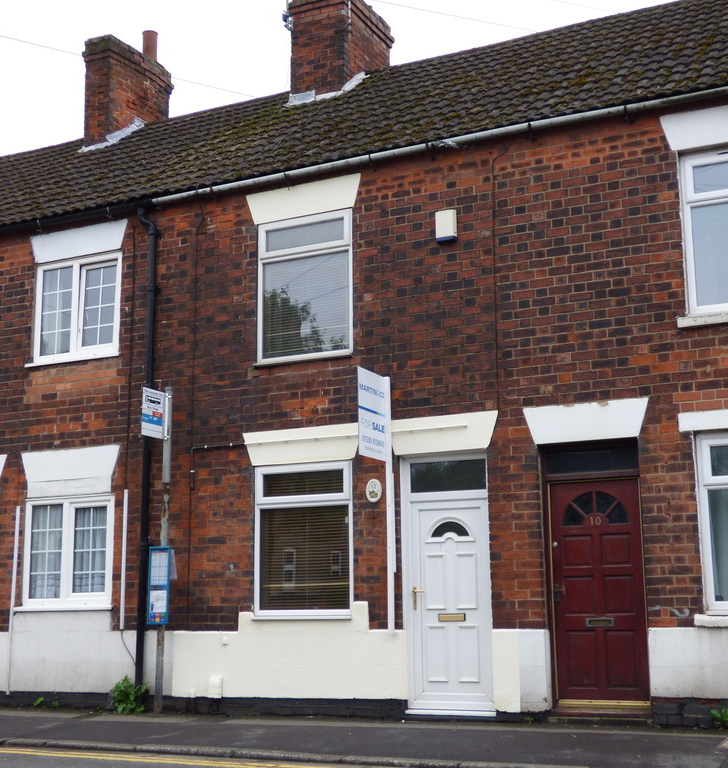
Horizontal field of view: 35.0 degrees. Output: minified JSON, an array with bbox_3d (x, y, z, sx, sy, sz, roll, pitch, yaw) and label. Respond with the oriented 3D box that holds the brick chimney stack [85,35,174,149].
[{"bbox_3d":[-3.549,-4.439,17.442,0.495,2.250,1.560,-6,-11,26],"label":"brick chimney stack"}]

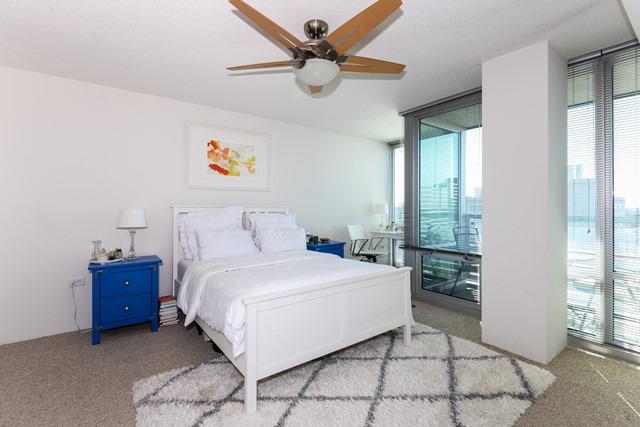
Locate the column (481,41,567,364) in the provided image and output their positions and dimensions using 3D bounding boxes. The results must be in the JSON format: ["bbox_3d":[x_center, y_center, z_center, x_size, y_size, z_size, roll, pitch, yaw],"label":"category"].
[{"bbox_3d":[1.730,-0.078,2.408,0.482,2.383,0.454,0,1,-36],"label":"column"}]

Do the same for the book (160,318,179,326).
[{"bbox_3d":[-1.572,1.109,2.940,0.160,0.037,0.220,0,0,-37],"label":"book"}]

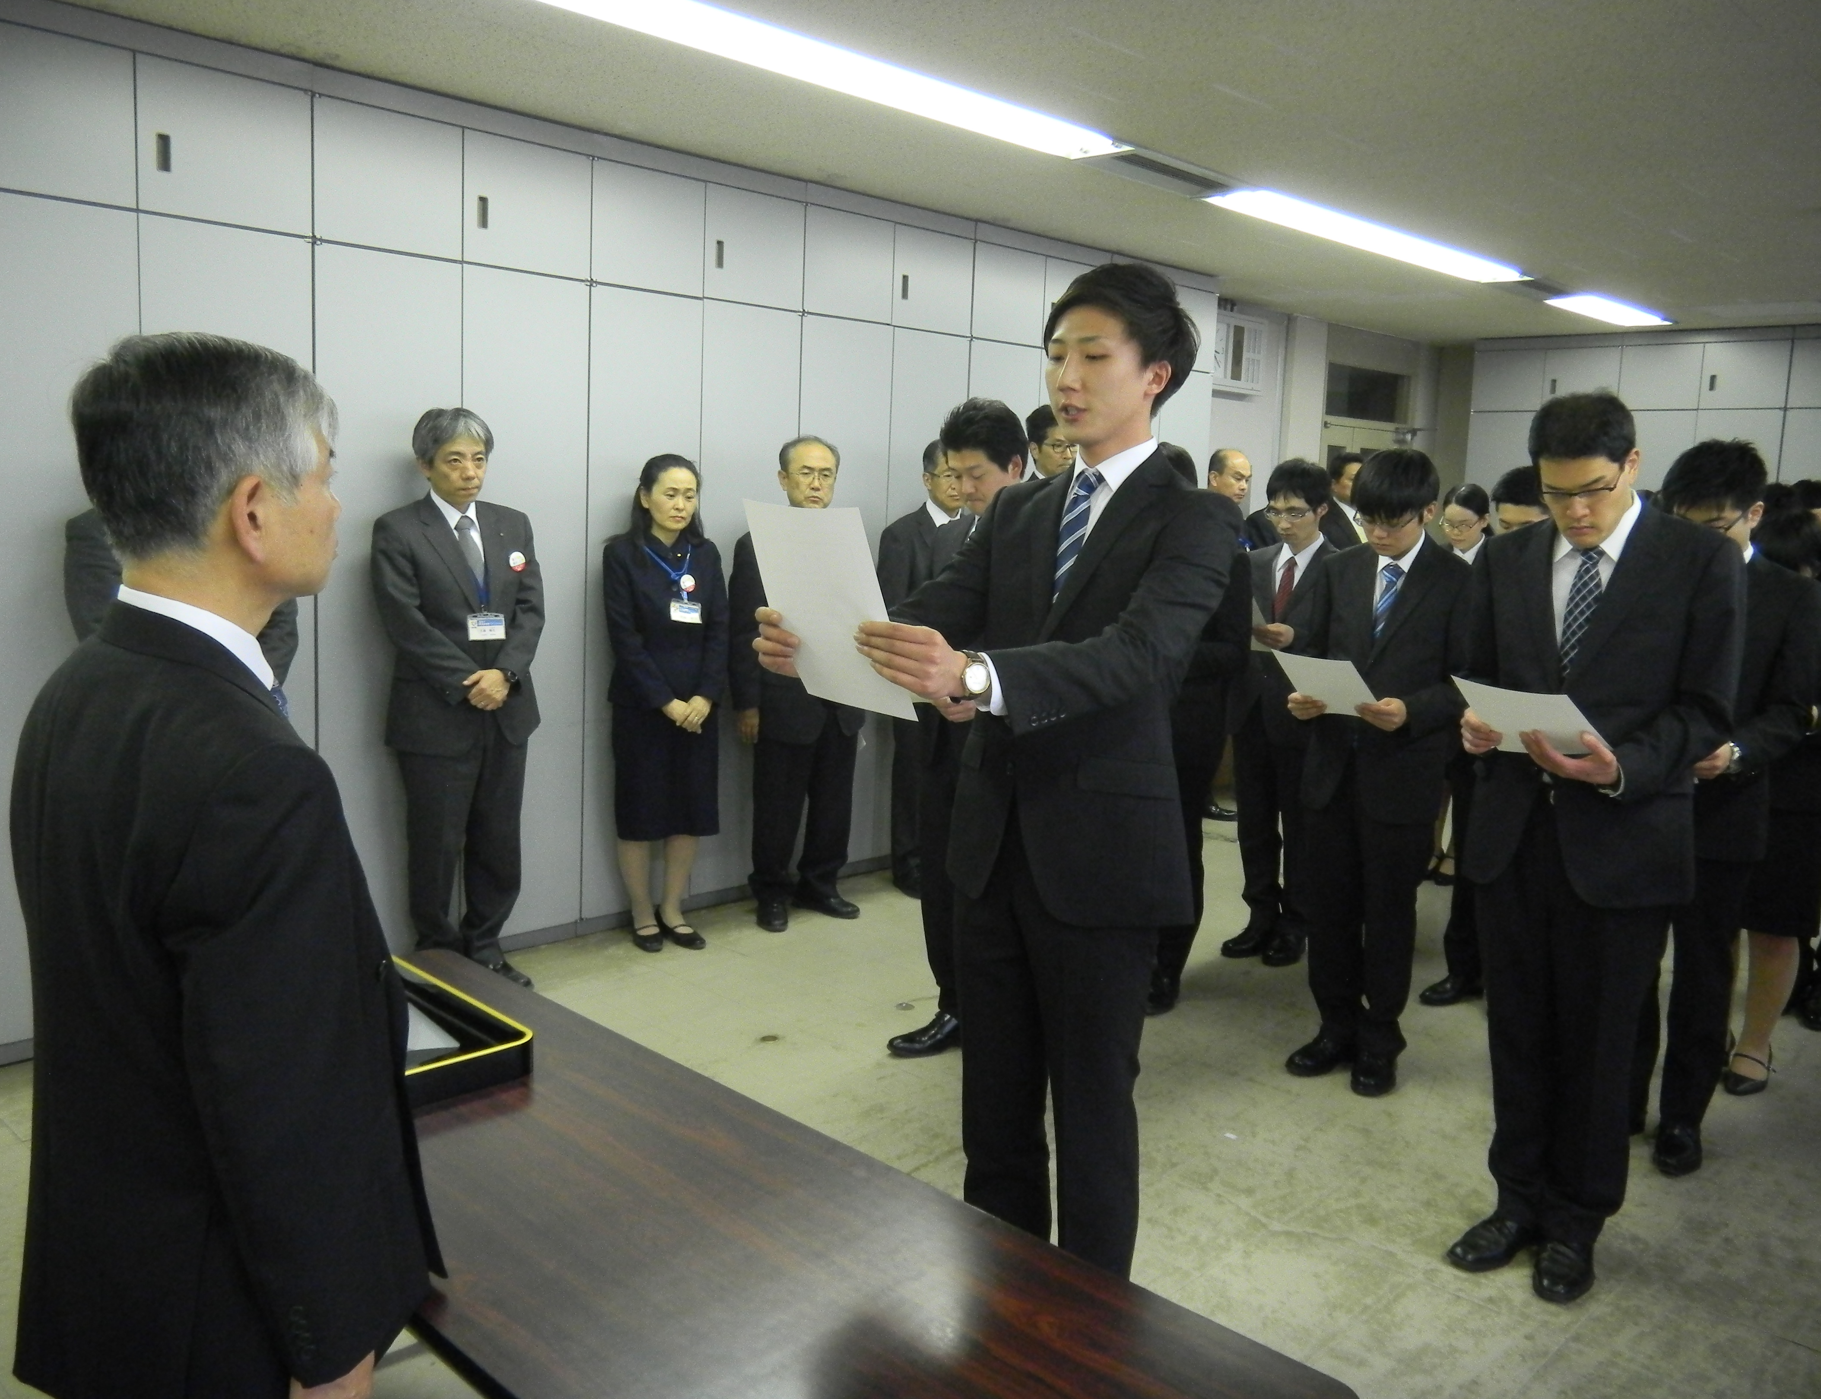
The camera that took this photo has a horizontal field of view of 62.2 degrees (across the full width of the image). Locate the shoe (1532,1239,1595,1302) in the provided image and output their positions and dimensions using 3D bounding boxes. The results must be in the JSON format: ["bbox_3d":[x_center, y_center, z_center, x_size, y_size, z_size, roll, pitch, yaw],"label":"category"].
[{"bbox_3d":[1.319,1.095,3.028,0.105,0.105,0.285,7,9,32],"label":"shoe"}]

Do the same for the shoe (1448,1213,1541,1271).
[{"bbox_3d":[1.206,1.080,3.106,0.285,0.105,0.105,-4,10,-39],"label":"shoe"}]

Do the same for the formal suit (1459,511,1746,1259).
[{"bbox_3d":[1.356,0.386,3.078,0.540,1.550,0.400,10,11,41],"label":"formal suit"}]

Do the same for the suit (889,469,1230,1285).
[{"bbox_3d":[0.180,0.396,2.261,0.530,1.545,0.530,-5,11,-44],"label":"suit"}]

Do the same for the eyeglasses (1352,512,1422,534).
[{"bbox_3d":[1.242,-0.458,3.902,0.140,0.045,0.140,11,31,44],"label":"eyeglasses"}]

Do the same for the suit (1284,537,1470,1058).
[{"bbox_3d":[1.210,0.275,3.963,0.510,1.410,0.370,9,10,43],"label":"suit"}]

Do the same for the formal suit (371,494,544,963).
[{"bbox_3d":[-1.323,0.114,4.392,0.530,1.420,0.330,-5,10,-43],"label":"formal suit"}]

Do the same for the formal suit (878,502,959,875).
[{"bbox_3d":[0.115,-0.024,5.854,0.500,1.470,0.320,-5,11,-42],"label":"formal suit"}]

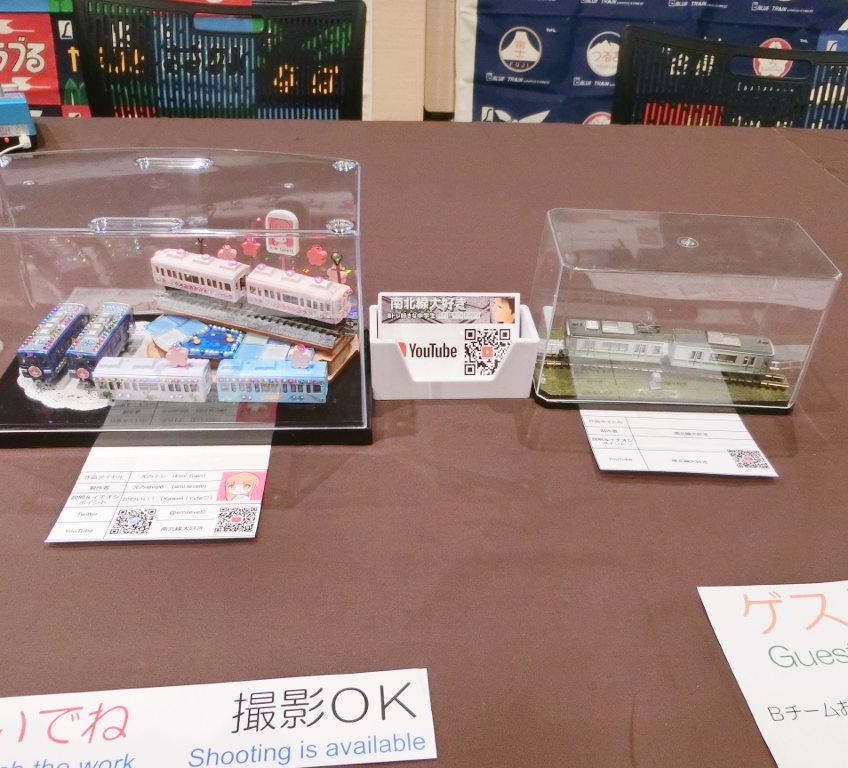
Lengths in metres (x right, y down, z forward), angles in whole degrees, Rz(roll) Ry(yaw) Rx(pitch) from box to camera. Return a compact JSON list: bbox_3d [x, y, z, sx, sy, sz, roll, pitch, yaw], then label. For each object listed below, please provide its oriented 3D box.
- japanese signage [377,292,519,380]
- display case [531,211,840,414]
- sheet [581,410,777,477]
[{"bbox_3d":[0.017,-0.030,0.474,0.091,0.055,0.003,0,-1,-4],"label":"japanese signage"},{"bbox_3d":[0.152,-0.046,0.462,0.161,0.092,0.087,2,33,1],"label":"display case"},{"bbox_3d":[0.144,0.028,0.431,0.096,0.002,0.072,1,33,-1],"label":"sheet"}]

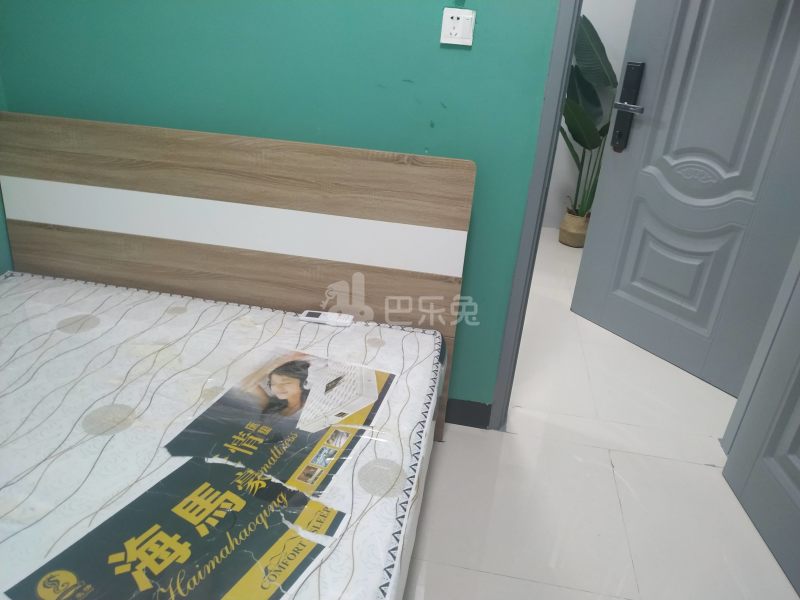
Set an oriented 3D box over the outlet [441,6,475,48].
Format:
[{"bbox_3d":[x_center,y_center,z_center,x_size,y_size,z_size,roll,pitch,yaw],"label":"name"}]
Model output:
[{"bbox_3d":[0.158,-0.736,1.497,0.086,0.086,0.013,8,26,8],"label":"outlet"}]

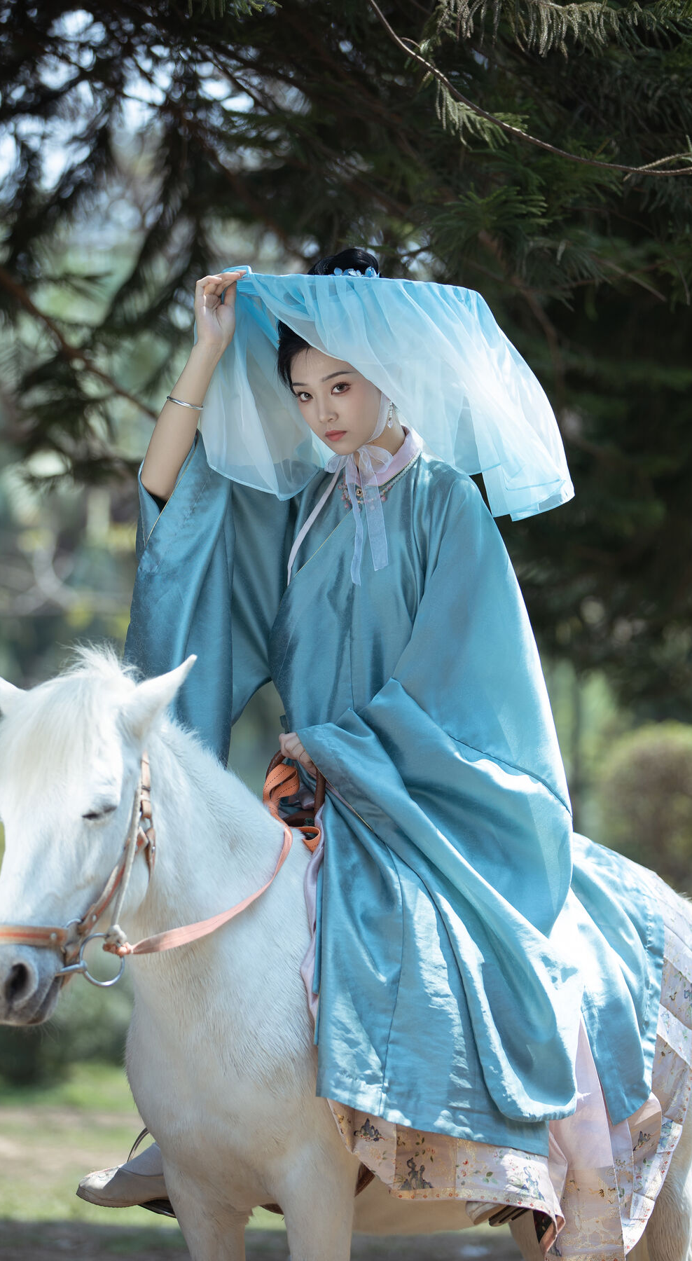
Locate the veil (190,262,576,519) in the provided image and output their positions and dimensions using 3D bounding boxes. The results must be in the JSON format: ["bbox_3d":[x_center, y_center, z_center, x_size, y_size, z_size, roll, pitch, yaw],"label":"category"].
[{"bbox_3d":[0.060,-0.357,6.430,0.530,0.390,0.460,-2,-3,32],"label":"veil"}]

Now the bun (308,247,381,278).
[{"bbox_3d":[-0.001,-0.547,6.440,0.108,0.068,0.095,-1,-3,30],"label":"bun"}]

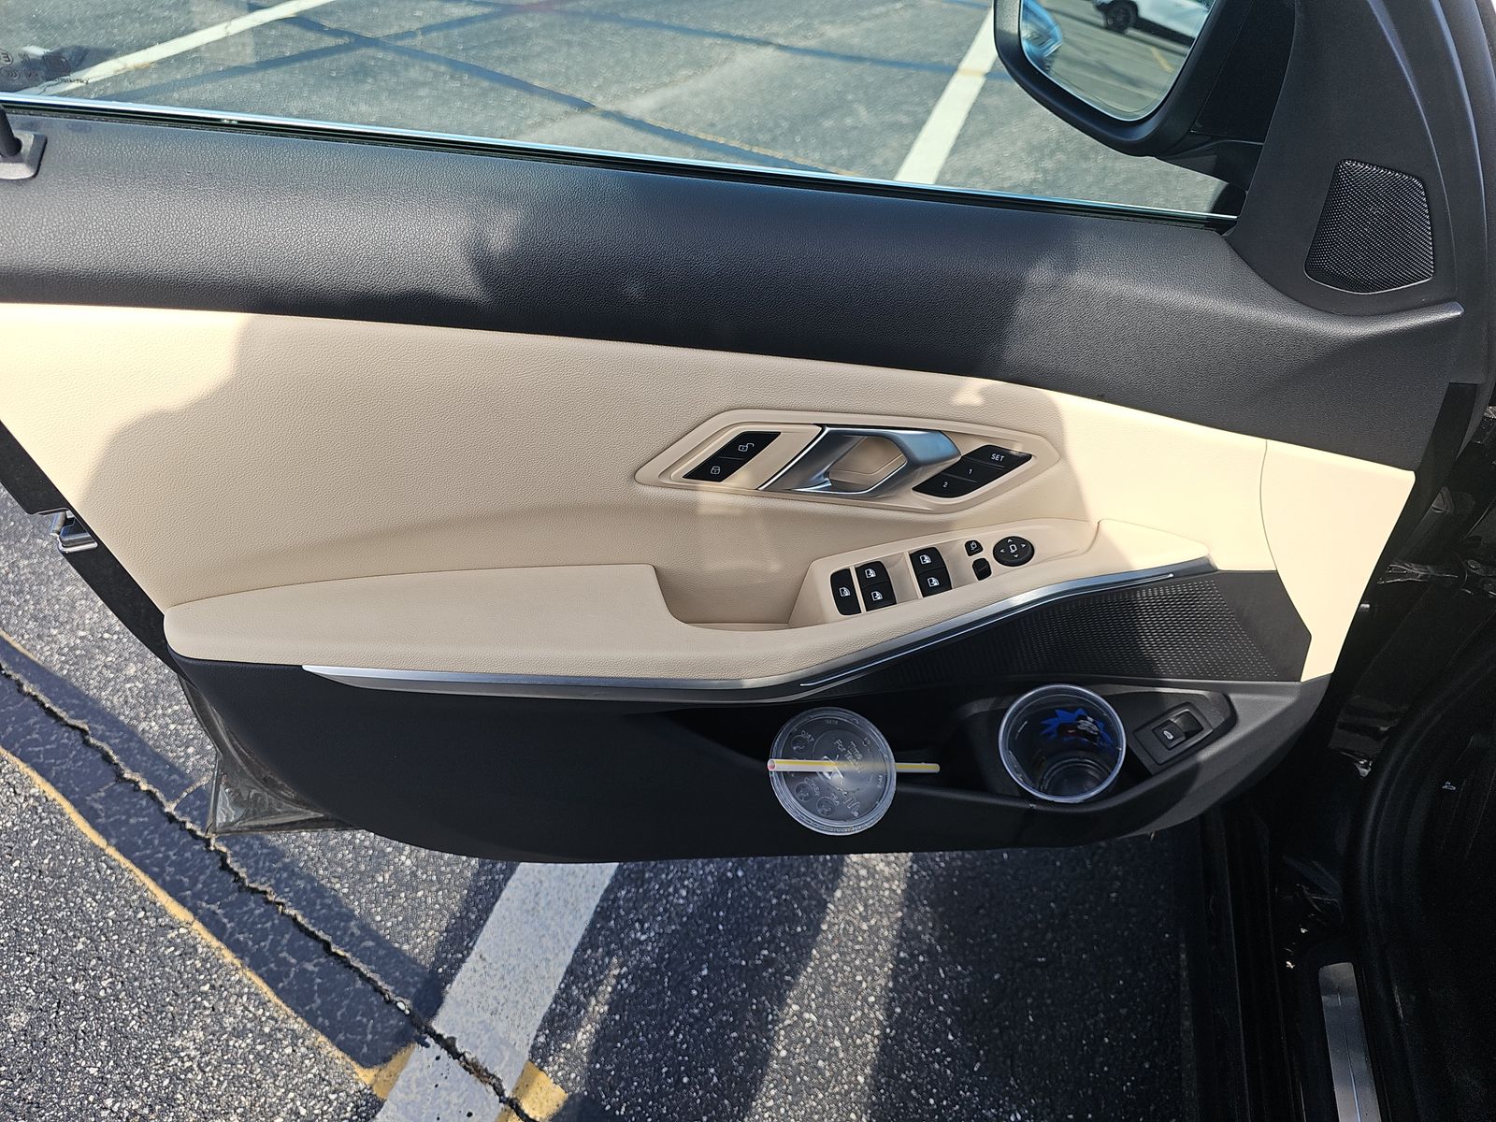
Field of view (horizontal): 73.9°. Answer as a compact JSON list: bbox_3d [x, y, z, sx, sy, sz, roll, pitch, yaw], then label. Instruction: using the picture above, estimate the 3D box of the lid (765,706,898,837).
[{"bbox_3d":[0.067,0.157,0.759,0.101,0.014,0.101,5,61,-9],"label":"lid"}]

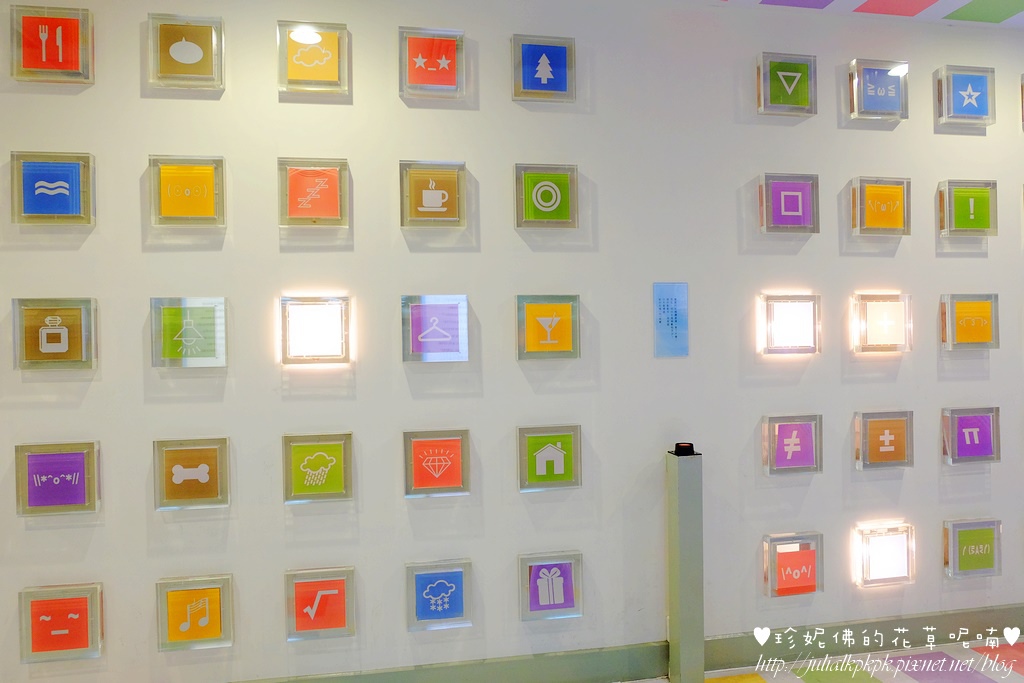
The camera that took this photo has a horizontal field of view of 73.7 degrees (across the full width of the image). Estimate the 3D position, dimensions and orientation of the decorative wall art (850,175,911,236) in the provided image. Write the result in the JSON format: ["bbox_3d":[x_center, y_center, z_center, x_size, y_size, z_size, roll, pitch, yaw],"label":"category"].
[{"bbox_3d":[1.552,-0.562,2.864,0.240,0.240,0.043,-1,0,-10],"label":"decorative wall art"}]

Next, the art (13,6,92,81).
[{"bbox_3d":[-1.358,-0.876,2.022,0.210,0.210,0.044,-1,0,-10],"label":"art"}]

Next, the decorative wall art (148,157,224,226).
[{"bbox_3d":[-1.133,-0.525,2.398,0.240,0.240,0.045,-1,0,-10],"label":"decorative wall art"}]

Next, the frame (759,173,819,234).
[{"bbox_3d":[1.137,-0.559,2.796,0.240,0.240,0.045,-1,0,-10],"label":"frame"}]

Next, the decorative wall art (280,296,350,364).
[{"bbox_3d":[-0.616,-0.035,2.157,0.210,0.210,0.044,-1,0,-10],"label":"decorative wall art"}]

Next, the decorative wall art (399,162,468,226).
[{"bbox_3d":[-0.293,-0.542,2.536,0.240,0.240,0.043,-1,0,-10],"label":"decorative wall art"}]

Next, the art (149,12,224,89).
[{"bbox_3d":[-1.135,-1.010,2.387,0.240,0.240,0.043,-1,0,-10],"label":"art"}]

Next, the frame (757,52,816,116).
[{"bbox_3d":[1.128,-1.046,2.795,0.240,0.240,0.045,-1,0,-10],"label":"frame"}]

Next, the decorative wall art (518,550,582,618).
[{"bbox_3d":[0.132,0.818,2.294,0.210,0.210,0.044,-1,0,-10],"label":"decorative wall art"}]

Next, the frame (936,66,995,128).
[{"bbox_3d":[1.959,-1.053,2.937,0.240,0.240,0.043,-1,0,-10],"label":"frame"}]

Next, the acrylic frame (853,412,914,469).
[{"bbox_3d":[1.375,0.364,2.520,0.210,0.210,0.044,-1,0,-10],"label":"acrylic frame"}]

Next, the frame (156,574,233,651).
[{"bbox_3d":[-1.105,0.950,2.389,0.240,0.240,0.043,-1,0,-10],"label":"frame"}]

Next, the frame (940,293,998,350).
[{"bbox_3d":[1.952,-0.081,2.912,0.235,0.235,0.051,-1,0,-10],"label":"frame"}]

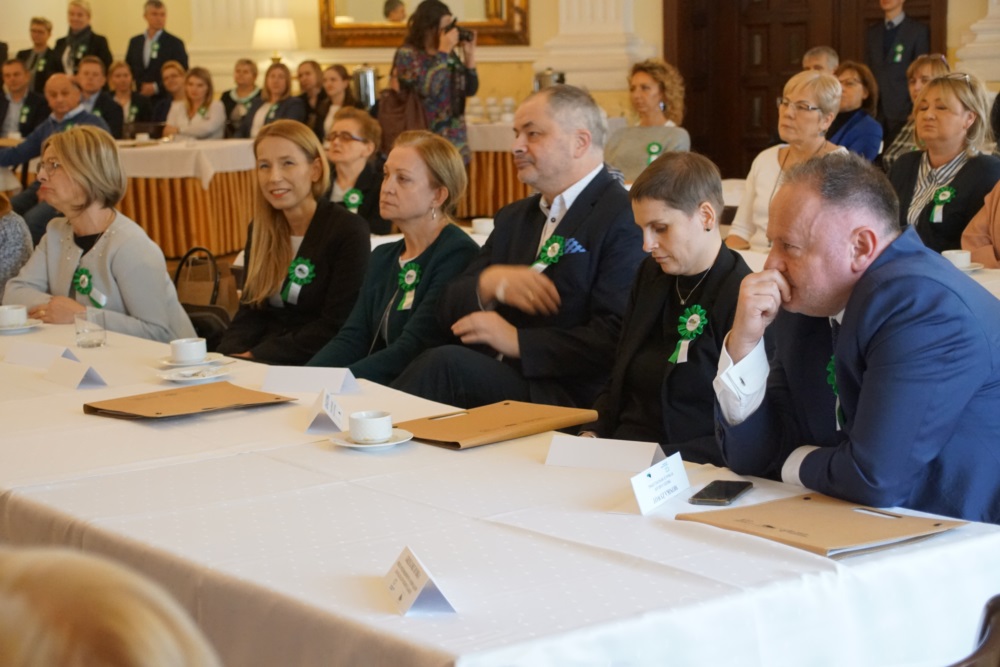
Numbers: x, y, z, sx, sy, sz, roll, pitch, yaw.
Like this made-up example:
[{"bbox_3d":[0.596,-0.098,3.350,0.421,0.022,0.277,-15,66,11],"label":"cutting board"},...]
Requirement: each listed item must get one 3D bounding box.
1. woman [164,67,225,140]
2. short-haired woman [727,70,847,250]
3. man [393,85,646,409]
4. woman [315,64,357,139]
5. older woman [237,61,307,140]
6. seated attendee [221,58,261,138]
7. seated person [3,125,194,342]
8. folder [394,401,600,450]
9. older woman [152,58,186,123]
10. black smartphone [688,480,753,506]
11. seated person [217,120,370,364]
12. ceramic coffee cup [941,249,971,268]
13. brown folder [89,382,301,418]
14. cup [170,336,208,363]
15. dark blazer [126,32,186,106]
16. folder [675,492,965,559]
[{"bbox_3d":[-2.057,-1.155,14.077,0.520,1.266,0.750,-1,9,5],"label":"woman"},{"bbox_3d":[0.944,-0.185,6.966,0.500,1.310,0.800,7,12,44],"label":"short-haired woman"},{"bbox_3d":[0.061,0.122,4.836,0.820,1.367,0.570,-9,11,-41],"label":"man"},{"bbox_3d":[-1.199,-1.256,14.468,0.480,1.220,0.750,4,11,33],"label":"woman"},{"bbox_3d":[-1.566,-1.177,14.106,0.500,1.276,0.750,2,9,20],"label":"older woman"},{"bbox_3d":[-1.820,-1.287,14.789,0.500,1.304,0.750,0,9,11],"label":"seated attendee"},{"bbox_3d":[-1.232,0.053,5.948,0.520,1.260,0.800,7,12,44],"label":"seated person"},{"bbox_3d":[-0.030,0.169,4.050,0.330,0.020,0.268,-8,11,-37],"label":"folder"},{"bbox_3d":[-2.345,-1.262,14.559,0.480,1.260,0.750,2,9,20],"label":"older woman"},{"bbox_3d":[0.374,0.268,3.507,0.068,0.008,0.144,2,10,22],"label":"black smartphone"},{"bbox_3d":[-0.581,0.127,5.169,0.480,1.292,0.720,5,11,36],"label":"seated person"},{"bbox_3d":[1.358,-0.222,6.200,0.086,0.049,0.093,-1,9,0],"label":"ceramic coffee cup"},{"bbox_3d":[-0.639,0.145,4.322,0.330,0.020,0.268,-8,11,-38],"label":"brown folder"},{"bbox_3d":[-0.728,0.041,4.880,0.086,0.049,0.093,-1,9,0],"label":"cup"},{"bbox_3d":[-2.562,-1.893,15.659,0.520,0.760,0.300,2,9,20],"label":"dark blazer"},{"bbox_3d":[0.491,0.287,3.186,0.272,0.015,0.330,-7,10,-35],"label":"folder"}]

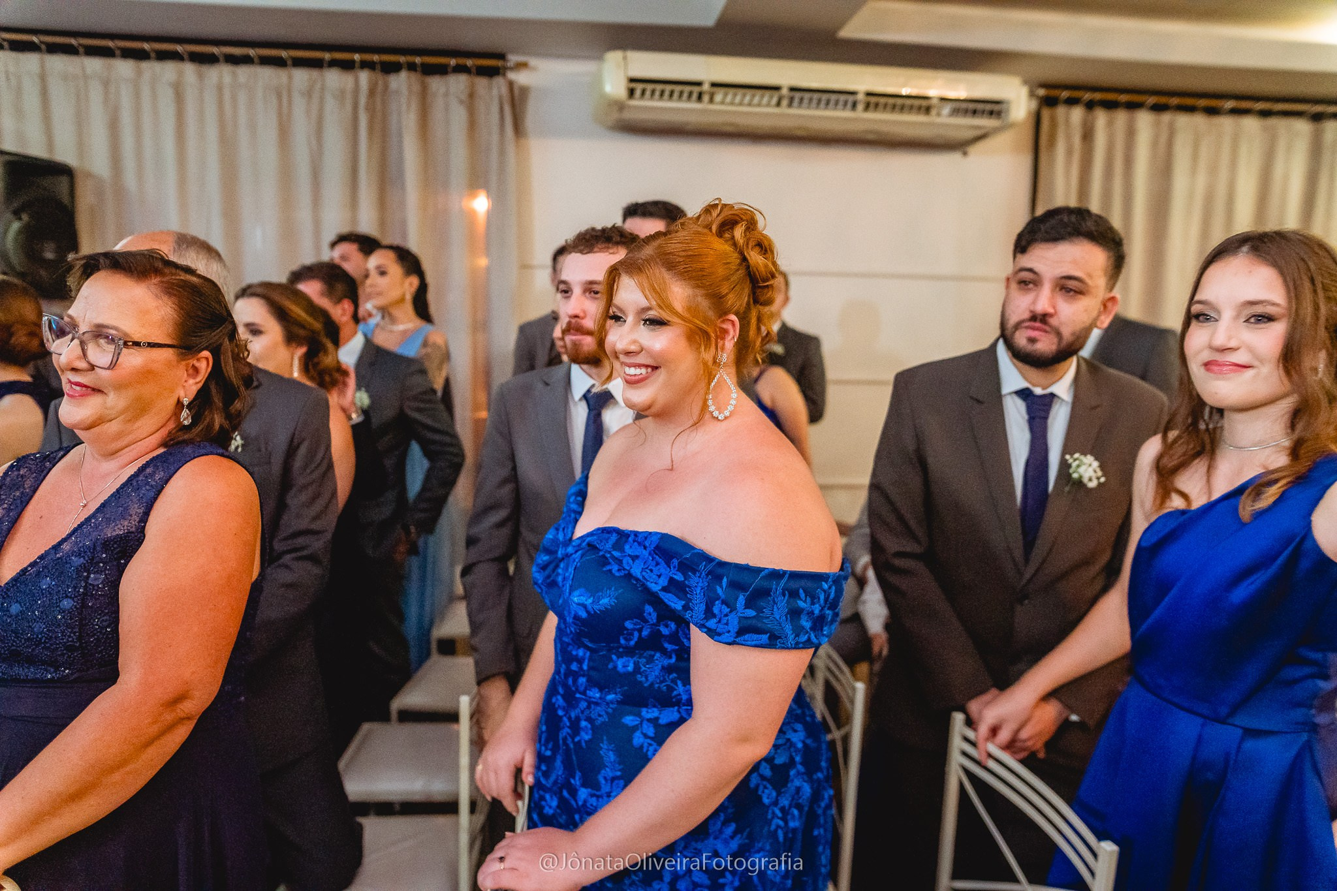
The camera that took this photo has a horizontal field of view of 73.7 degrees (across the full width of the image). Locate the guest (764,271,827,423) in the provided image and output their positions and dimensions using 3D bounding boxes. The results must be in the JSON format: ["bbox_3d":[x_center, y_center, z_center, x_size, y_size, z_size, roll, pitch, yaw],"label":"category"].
[{"bbox_3d":[0.305,0.215,3.302,0.520,1.764,0.320,5,9,30],"label":"guest"}]

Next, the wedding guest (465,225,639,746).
[{"bbox_3d":[-0.151,0.418,1.920,0.530,1.733,0.330,5,9,27],"label":"wedding guest"}]

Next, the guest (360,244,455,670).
[{"bbox_3d":[-0.891,0.215,3.104,0.360,1.783,0.460,-5,10,-38],"label":"guest"}]

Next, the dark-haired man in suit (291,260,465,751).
[{"bbox_3d":[-0.886,0.331,2.598,0.360,1.696,0.580,-4,9,-32],"label":"dark-haired man in suit"}]

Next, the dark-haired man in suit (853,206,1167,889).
[{"bbox_3d":[0.623,0.457,1.671,0.520,1.748,0.340,4,9,23],"label":"dark-haired man in suit"}]

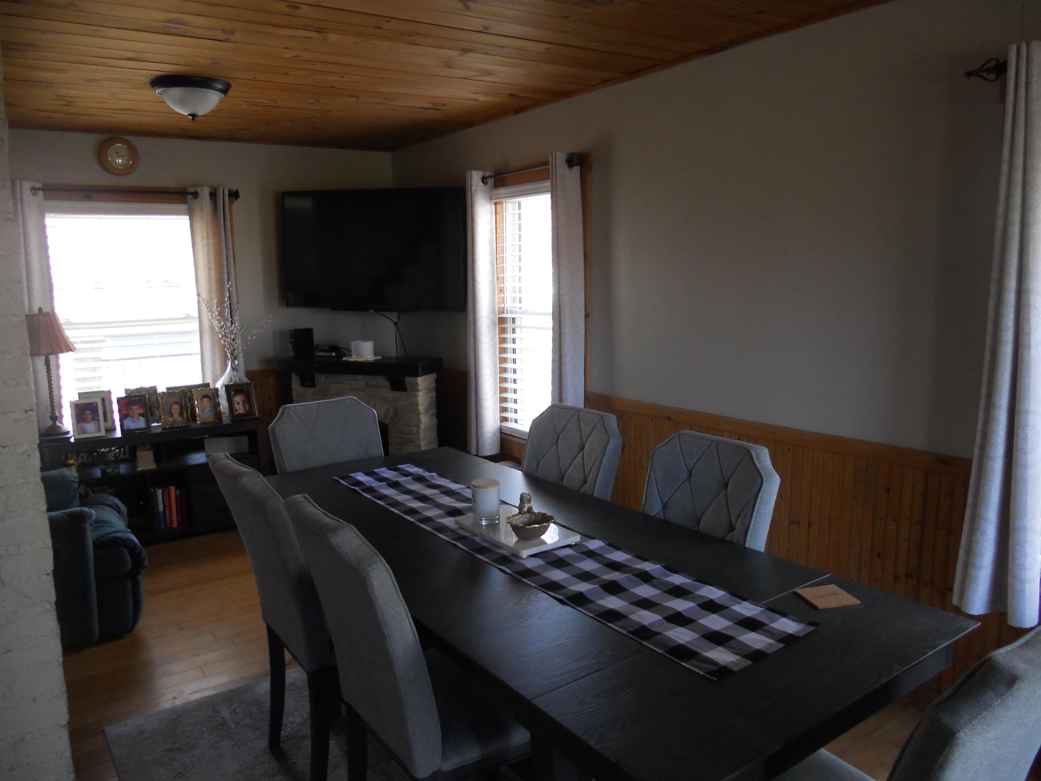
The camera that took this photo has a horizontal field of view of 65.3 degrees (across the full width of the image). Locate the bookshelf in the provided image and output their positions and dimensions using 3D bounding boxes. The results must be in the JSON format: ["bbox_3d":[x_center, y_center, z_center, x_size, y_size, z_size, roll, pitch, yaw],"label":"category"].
[{"bbox_3d":[-2.113,0.531,4.759,1.185,0.642,0.335,-6,10,-34],"label":"bookshelf"}]

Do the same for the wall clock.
[{"bbox_3d":[-2.281,-1.323,4.603,0.212,0.212,0.050,-7,10,-34],"label":"wall clock"}]

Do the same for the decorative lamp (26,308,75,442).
[{"bbox_3d":[-2.480,-0.096,4.287,0.300,0.686,0.300,-6,10,-33],"label":"decorative lamp"}]

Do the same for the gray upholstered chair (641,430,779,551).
[{"bbox_3d":[0.373,0.654,2.382,0.620,0.975,0.465,-7,10,-34],"label":"gray upholstered chair"}]

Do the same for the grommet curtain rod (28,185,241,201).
[{"bbox_3d":[-2.197,-1.124,4.619,1.188,0.070,0.090,-7,10,-34],"label":"grommet curtain rod"}]

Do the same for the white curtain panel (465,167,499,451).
[{"bbox_3d":[-0.213,-0.420,4.632,0.105,1.620,0.175,-6,10,-34],"label":"white curtain panel"}]

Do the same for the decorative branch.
[{"bbox_3d":[-1.726,-0.412,4.905,0.431,0.503,0.300,-7,10,-34],"label":"decorative branch"}]

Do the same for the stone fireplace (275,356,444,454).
[{"bbox_3d":[-1.007,0.284,5.158,0.974,0.987,0.295,2,9,19],"label":"stone fireplace"}]

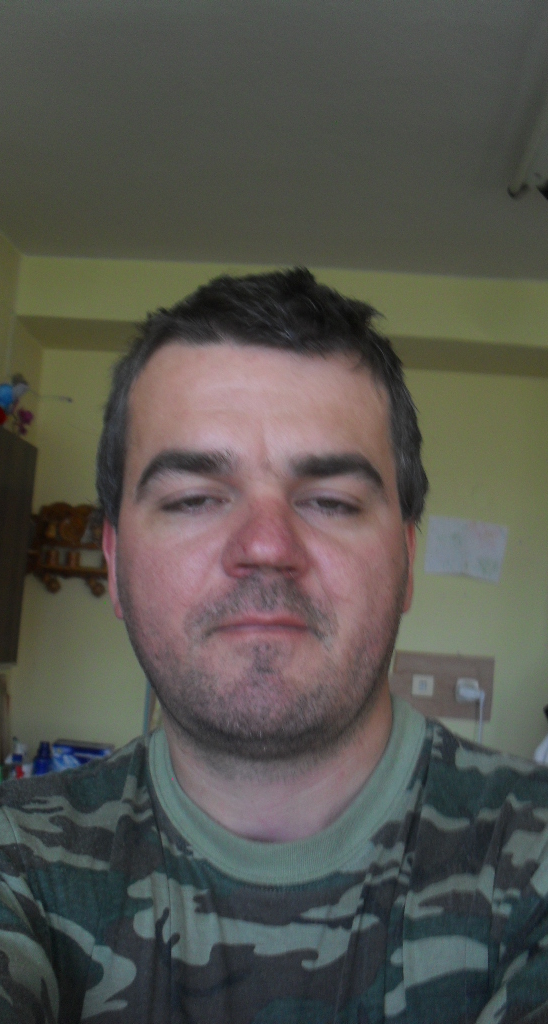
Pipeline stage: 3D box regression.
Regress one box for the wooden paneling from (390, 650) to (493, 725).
[{"bbox_3d":[0.634,0.656,3.911,0.388,0.242,0.022,4,-6,4],"label":"wooden paneling"}]

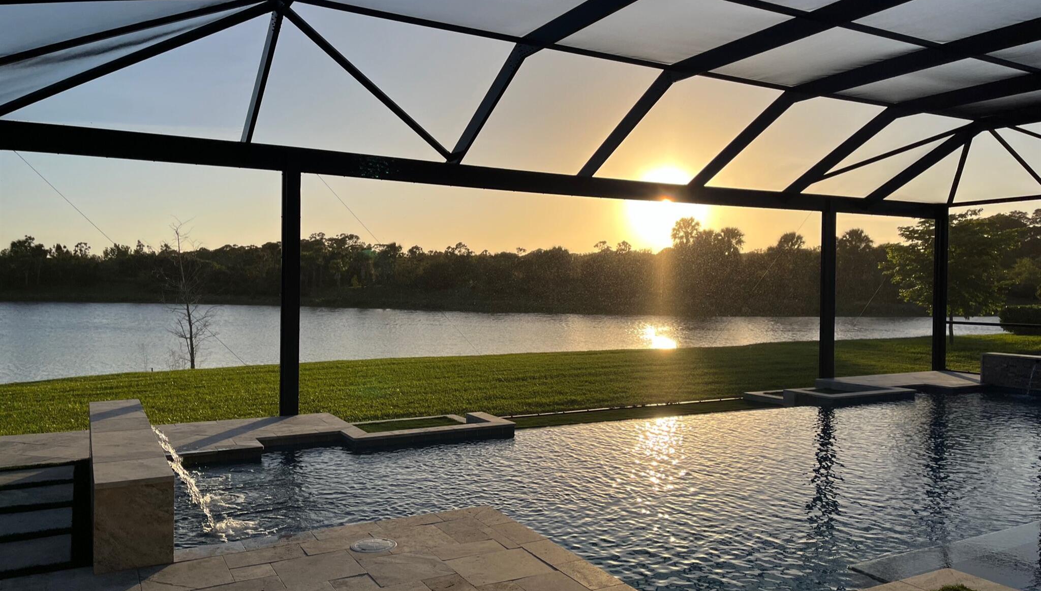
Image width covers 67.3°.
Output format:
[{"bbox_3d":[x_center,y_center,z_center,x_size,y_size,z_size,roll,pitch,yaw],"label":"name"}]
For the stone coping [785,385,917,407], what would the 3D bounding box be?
[{"bbox_3d":[4.898,1.496,11.610,1.780,0.179,0.879,0,1,-29],"label":"stone coping"}]

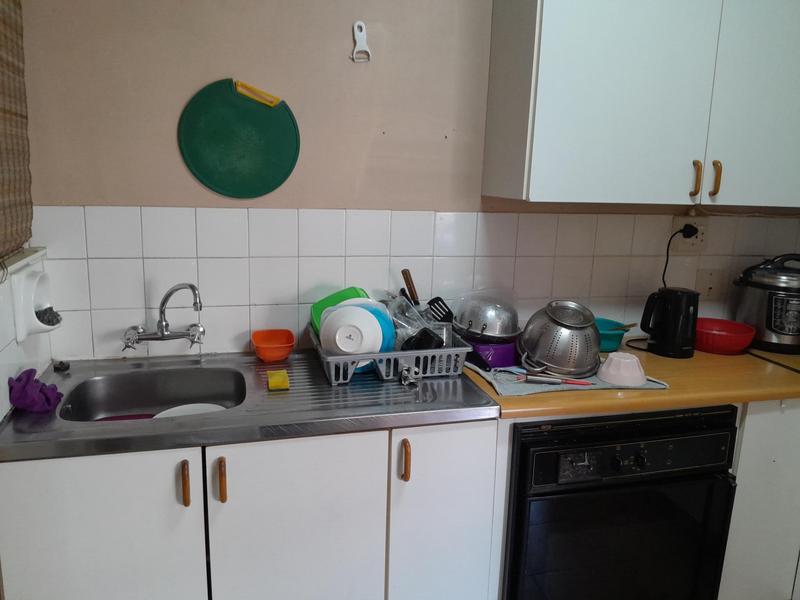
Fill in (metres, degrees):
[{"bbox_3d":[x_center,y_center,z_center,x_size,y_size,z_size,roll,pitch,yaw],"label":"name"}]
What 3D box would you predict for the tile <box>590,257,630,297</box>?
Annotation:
[{"bbox_3d":[0.779,-0.086,2.232,0.150,0.150,0.010,-1,11,-14],"label":"tile"}]

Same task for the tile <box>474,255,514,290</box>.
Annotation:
[{"bbox_3d":[0.335,-0.076,2.102,0.150,0.150,0.008,-1,10,-15],"label":"tile"}]

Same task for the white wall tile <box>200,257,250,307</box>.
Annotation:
[{"bbox_3d":[-0.548,-0.056,1.881,0.150,0.150,0.010,-1,10,-14],"label":"white wall tile"}]

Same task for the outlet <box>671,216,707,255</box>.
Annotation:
[{"bbox_3d":[1.101,-0.246,2.273,0.132,0.132,0.015,-1,11,-14],"label":"outlet"}]

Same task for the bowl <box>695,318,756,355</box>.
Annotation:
[{"bbox_3d":[1.122,0.132,2.142,0.245,0.080,0.245,2,11,0],"label":"bowl"}]

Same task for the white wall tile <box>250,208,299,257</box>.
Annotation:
[{"bbox_3d":[-0.397,-0.210,1.892,0.150,0.150,0.010,-1,10,-14],"label":"white wall tile"}]

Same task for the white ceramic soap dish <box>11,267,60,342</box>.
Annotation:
[{"bbox_3d":[-0.954,0.009,1.608,0.090,0.178,0.150,-1,11,-14],"label":"white ceramic soap dish"}]

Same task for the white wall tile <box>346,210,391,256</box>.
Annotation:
[{"bbox_3d":[-0.102,-0.212,1.933,0.149,0.148,0.008,-1,11,-15],"label":"white wall tile"}]

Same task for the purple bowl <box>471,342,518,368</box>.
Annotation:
[{"bbox_3d":[0.284,0.149,1.907,0.175,0.088,0.175,-1,11,-14],"label":"purple bowl"}]

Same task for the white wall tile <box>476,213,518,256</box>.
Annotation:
[{"bbox_3d":[0.337,-0.226,2.088,0.150,0.150,0.010,-1,11,-14],"label":"white wall tile"}]

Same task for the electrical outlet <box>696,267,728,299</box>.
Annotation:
[{"bbox_3d":[1.206,-0.054,2.328,0.124,0.120,0.012,-1,10,-14],"label":"electrical outlet"}]

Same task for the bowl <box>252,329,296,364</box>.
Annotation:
[{"bbox_3d":[-0.390,0.146,1.851,0.124,0.073,0.130,-1,10,-15],"label":"bowl"}]

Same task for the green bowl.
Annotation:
[{"bbox_3d":[0.690,0.125,2.118,0.220,0.076,0.220,-1,11,-14],"label":"green bowl"}]

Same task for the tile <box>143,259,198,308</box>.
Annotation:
[{"bbox_3d":[-0.686,-0.051,1.810,0.149,0.148,0.008,-1,11,-15],"label":"tile"}]

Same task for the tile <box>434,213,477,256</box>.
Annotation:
[{"bbox_3d":[0.189,-0.224,2.050,0.150,0.150,0.010,-1,11,-14],"label":"tile"}]

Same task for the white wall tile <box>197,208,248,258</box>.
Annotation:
[{"bbox_3d":[-0.537,-0.202,1.820,0.149,0.148,0.008,-1,11,-15],"label":"white wall tile"}]

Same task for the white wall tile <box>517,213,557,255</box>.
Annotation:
[{"bbox_3d":[0.479,-0.225,2.084,0.149,0.148,0.008,-1,11,-15],"label":"white wall tile"}]

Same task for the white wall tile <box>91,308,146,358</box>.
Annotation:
[{"bbox_3d":[-0.848,0.102,1.831,0.150,0.148,0.010,-1,10,-14],"label":"white wall tile"}]

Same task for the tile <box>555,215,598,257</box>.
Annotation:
[{"bbox_3d":[0.632,-0.232,2.153,0.150,0.150,0.008,-1,10,-15],"label":"tile"}]

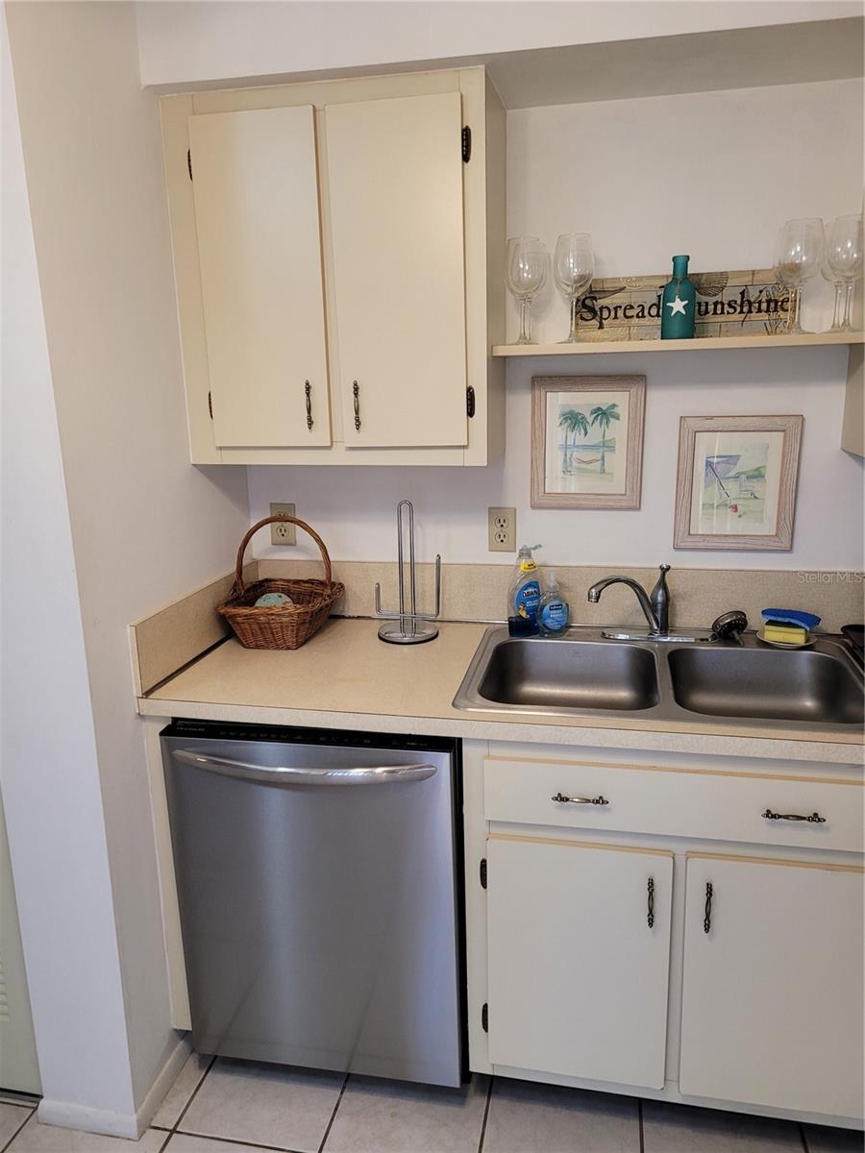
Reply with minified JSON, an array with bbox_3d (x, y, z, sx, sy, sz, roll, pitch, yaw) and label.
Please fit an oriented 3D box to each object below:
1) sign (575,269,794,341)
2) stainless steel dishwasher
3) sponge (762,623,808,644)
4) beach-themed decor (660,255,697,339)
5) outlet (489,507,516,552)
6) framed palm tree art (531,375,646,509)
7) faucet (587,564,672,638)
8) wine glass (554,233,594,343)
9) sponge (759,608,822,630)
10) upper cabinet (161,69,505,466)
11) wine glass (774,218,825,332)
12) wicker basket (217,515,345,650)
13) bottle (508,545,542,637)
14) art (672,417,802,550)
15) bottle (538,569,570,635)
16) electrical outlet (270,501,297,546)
[{"bbox_3d":[0.554,-0.600,1.932,0.482,0.147,0.020,1,7,12],"label":"sign"},{"bbox_3d":[-0.188,0.636,2.046,0.604,0.825,0.625,1,14,12],"label":"stainless steel dishwasher"},{"bbox_3d":[0.810,0.126,1.984,0.086,0.037,0.060,5,15,25],"label":"sponge"},{"bbox_3d":[0.524,-0.592,1.843,0.071,0.171,0.071,2,14,16],"label":"beach-themed decor"},{"bbox_3d":[0.177,-0.117,2.185,0.070,0.114,0.007,2,14,12],"label":"outlet"},{"bbox_3d":[0.372,-0.321,2.085,0.263,0.313,0.020,2,14,12],"label":"framed palm tree art"},{"bbox_3d":[0.464,0.066,2.029,0.214,0.182,0.050,-6,14,-20],"label":"faucet"},{"bbox_3d":[0.308,-0.621,1.883,0.088,0.222,0.088,2,14,12],"label":"wine glass"},{"bbox_3d":[0.827,0.096,2.011,0.126,0.032,0.070,10,15,10],"label":"sponge"},{"bbox_3d":[-0.196,-0.653,1.964,0.686,0.766,0.315,1,14,12],"label":"upper cabinet"},{"bbox_3d":[0.744,-0.603,1.759,0.083,0.217,0.083,1,14,12],"label":"wine glass"},{"bbox_3d":[-0.358,0.006,2.118,0.230,0.300,0.265,0,14,5],"label":"wicker basket"},{"bbox_3d":[0.224,0.031,2.081,0.078,0.222,0.052,-4,14,-12],"label":"bottle"},{"bbox_3d":[0.714,-0.218,2.035,0.268,0.313,0.020,2,14,12],"label":"art"},{"bbox_3d":[0.289,0.061,2.070,0.074,0.166,0.048,0,14,5],"label":"bottle"},{"bbox_3d":[-0.396,-0.138,2.306,0.070,0.114,0.007,2,14,12],"label":"electrical outlet"}]

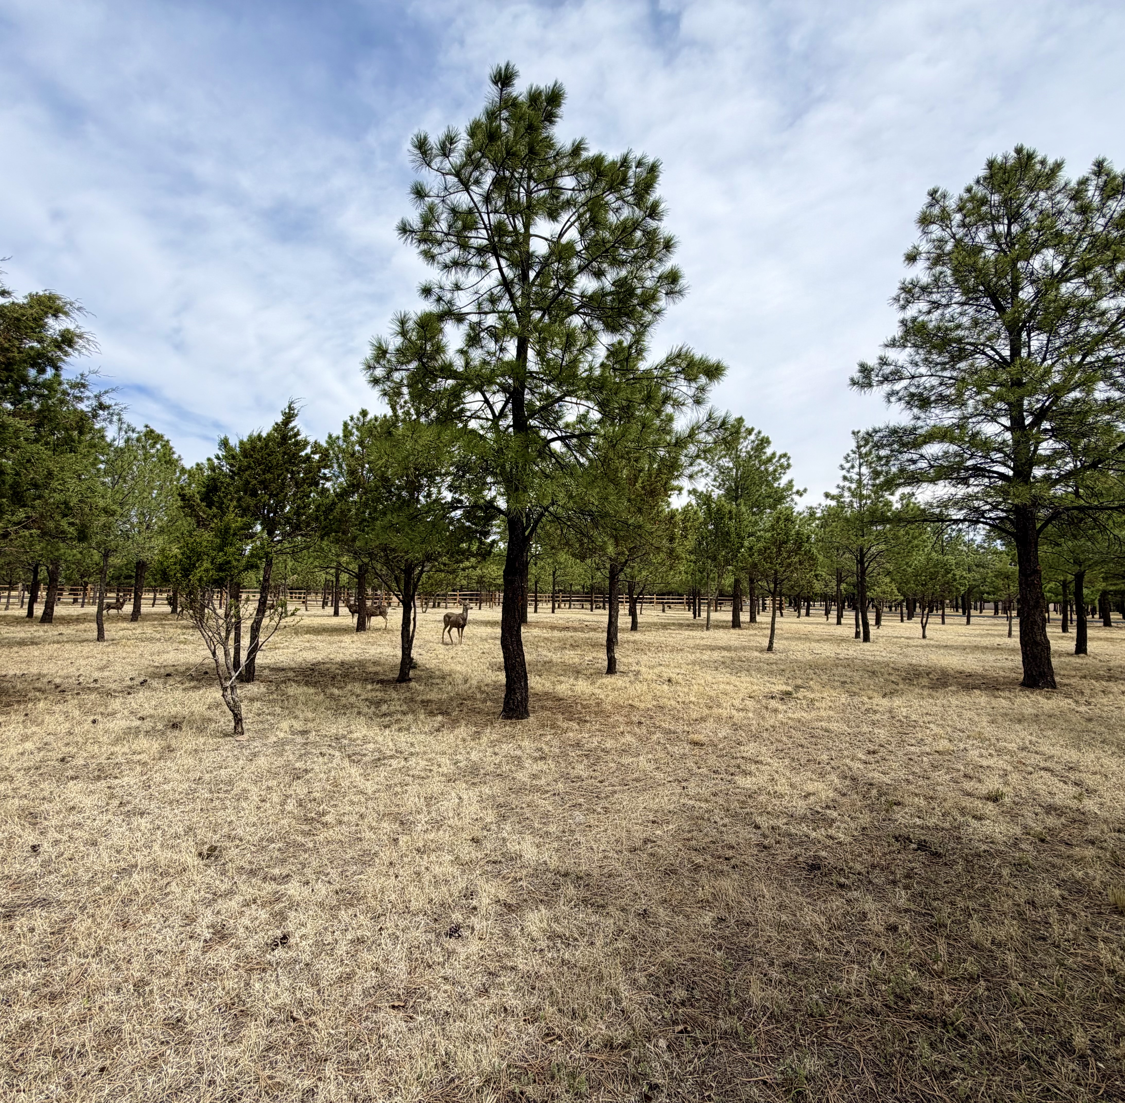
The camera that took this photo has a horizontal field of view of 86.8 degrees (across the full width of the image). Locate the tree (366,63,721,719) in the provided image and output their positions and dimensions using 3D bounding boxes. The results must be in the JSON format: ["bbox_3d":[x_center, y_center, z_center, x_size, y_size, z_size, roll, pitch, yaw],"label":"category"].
[{"bbox_3d":[-0.244,-2.287,7.883,4.611,8.835,4.380,1,-4,-2],"label":"tree"}]

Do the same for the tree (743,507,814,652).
[{"bbox_3d":[5.913,0.742,16.326,1.850,3.939,1.850,-1,-4,20],"label":"tree"}]

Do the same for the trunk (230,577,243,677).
[{"bbox_3d":[-6.001,1.339,10.958,0.210,1.810,0.190,3,-4,-28],"label":"trunk"}]

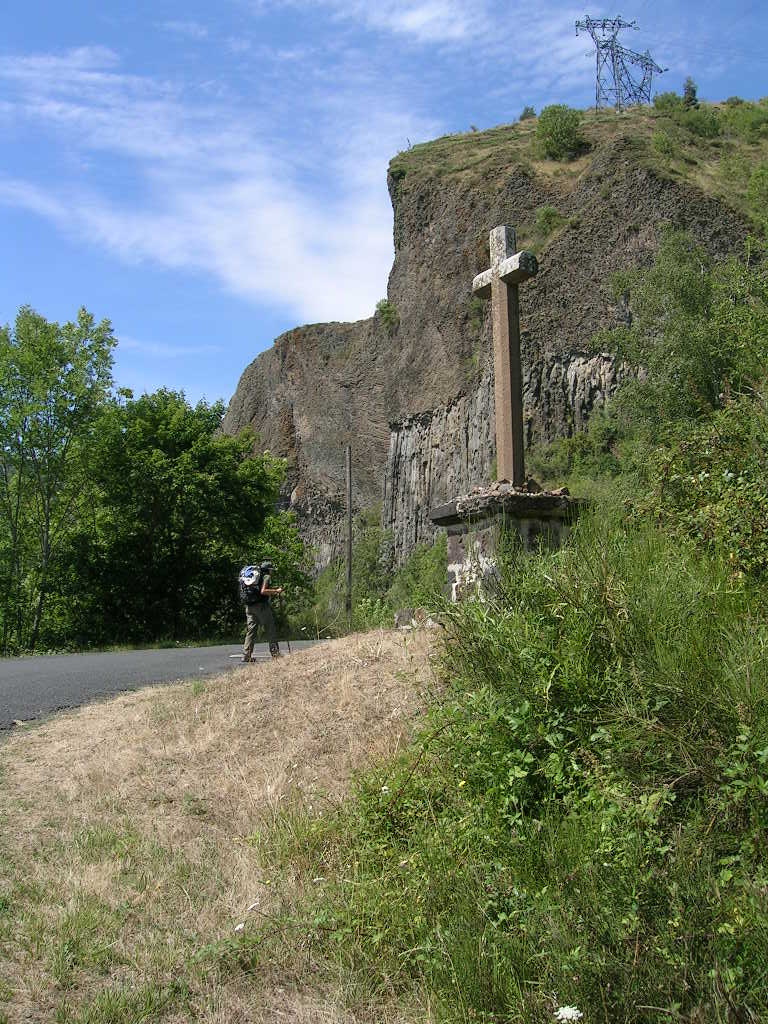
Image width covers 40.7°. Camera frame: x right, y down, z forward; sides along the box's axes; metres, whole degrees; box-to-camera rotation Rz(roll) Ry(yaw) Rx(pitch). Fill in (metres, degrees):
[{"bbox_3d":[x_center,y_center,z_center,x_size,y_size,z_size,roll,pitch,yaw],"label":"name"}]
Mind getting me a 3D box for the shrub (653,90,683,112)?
[{"bbox_3d":[66.261,-95.945,242.000,6.800,5.200,6.000,0,-10,0],"label":"shrub"}]

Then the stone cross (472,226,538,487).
[{"bbox_3d":[1.403,-1.794,11.956,0.250,3.100,0.800,6,-12,-35],"label":"stone cross"}]

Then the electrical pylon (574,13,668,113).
[{"bbox_3d":[59.971,-113.489,262.000,21.000,26.000,10.000,-1,-10,3],"label":"electrical pylon"}]

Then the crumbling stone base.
[{"bbox_3d":[1.387,0.464,11.578,1.230,1.260,1.230,6,-12,-35],"label":"crumbling stone base"}]

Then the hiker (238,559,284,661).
[{"bbox_3d":[-2.055,1.662,17.300,0.660,1.700,0.520,5,-11,-31],"label":"hiker"}]

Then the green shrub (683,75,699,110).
[{"bbox_3d":[71.637,-98.282,242.000,3.700,8.300,3.700,0,-10,0],"label":"green shrub"}]

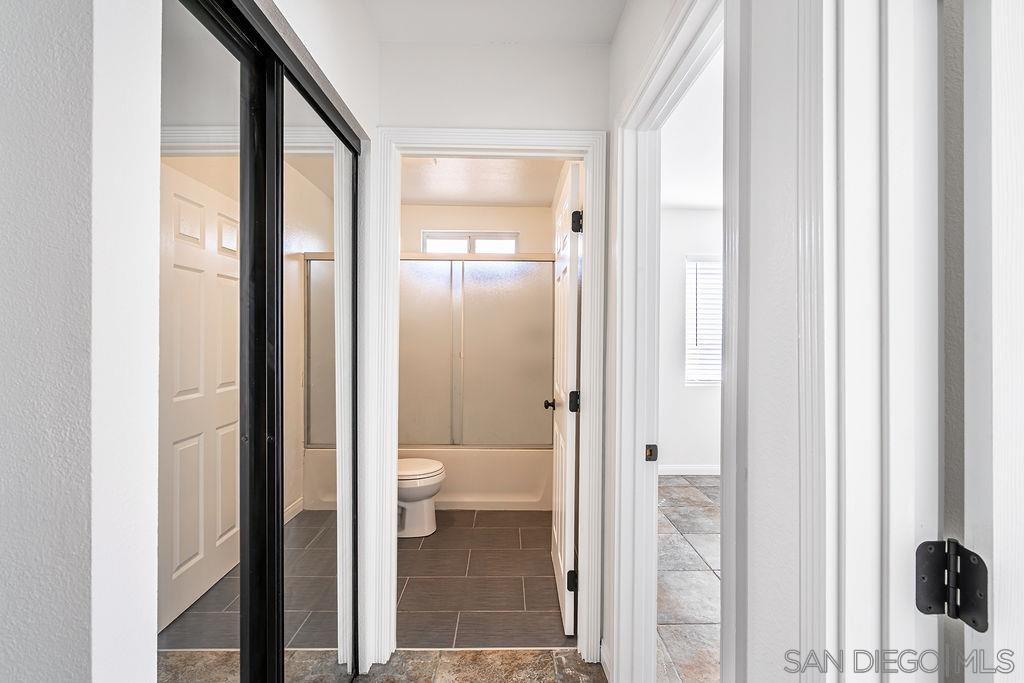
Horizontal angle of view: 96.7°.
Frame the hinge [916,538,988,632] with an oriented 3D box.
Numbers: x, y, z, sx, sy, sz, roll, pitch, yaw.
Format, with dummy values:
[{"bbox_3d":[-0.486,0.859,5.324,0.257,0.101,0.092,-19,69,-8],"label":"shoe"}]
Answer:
[{"bbox_3d":[0.516,0.290,0.536,0.045,0.091,0.046,0,0,-1],"label":"hinge"}]

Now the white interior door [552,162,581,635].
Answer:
[{"bbox_3d":[0.263,0.249,2.323,0.036,2.016,0.755,0,0,0],"label":"white interior door"}]

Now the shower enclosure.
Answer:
[{"bbox_3d":[-0.427,0.304,3.716,1.529,1.905,0.680,0,0,-1],"label":"shower enclosure"}]

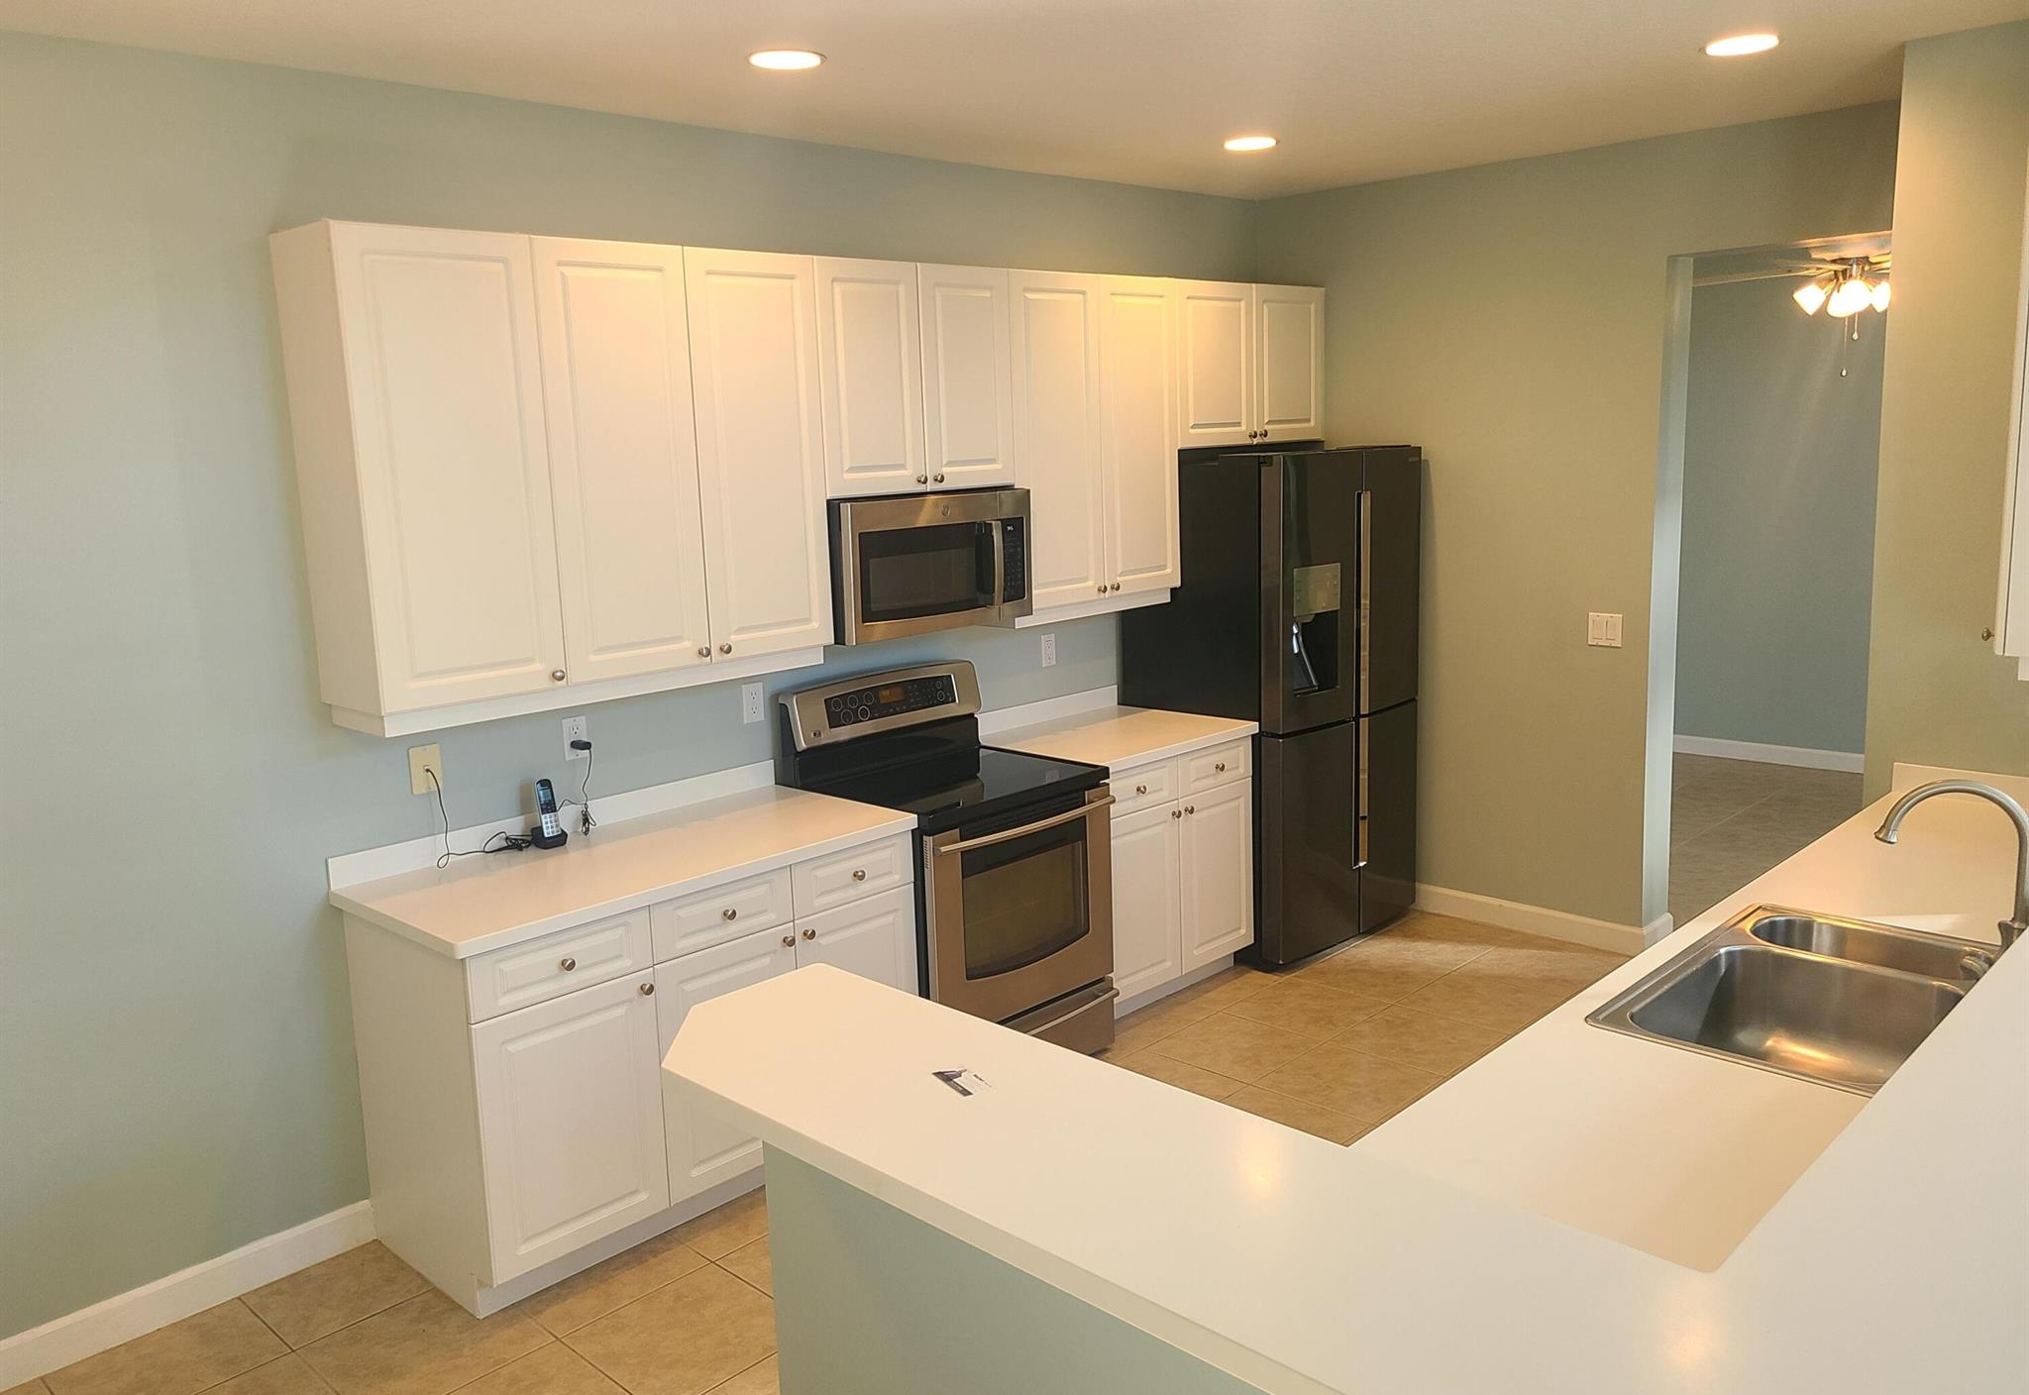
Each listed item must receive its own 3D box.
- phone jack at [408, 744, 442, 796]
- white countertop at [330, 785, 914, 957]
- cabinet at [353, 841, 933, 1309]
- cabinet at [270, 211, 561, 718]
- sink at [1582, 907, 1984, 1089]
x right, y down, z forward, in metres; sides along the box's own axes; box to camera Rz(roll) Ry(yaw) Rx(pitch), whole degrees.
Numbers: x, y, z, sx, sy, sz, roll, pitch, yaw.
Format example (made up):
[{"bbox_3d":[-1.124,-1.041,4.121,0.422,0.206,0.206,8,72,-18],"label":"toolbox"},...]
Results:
[{"bbox_3d":[-1.464,0.180,3.799,0.010,0.119,0.077,8,14,43],"label":"phone jack"},{"bbox_3d":[-0.952,0.408,3.904,0.650,0.036,1.314,8,14,43],"label":"white countertop"},{"bbox_3d":[-0.935,0.858,4.000,0.632,0.892,1.302,8,14,43],"label":"cabinet"},{"bbox_3d":[-1.374,-0.527,3.556,0.323,1.061,0.457,8,14,43],"label":"cabinet"},{"bbox_3d":[1.472,0.614,2.738,0.556,0.196,0.832,8,14,43],"label":"sink"}]

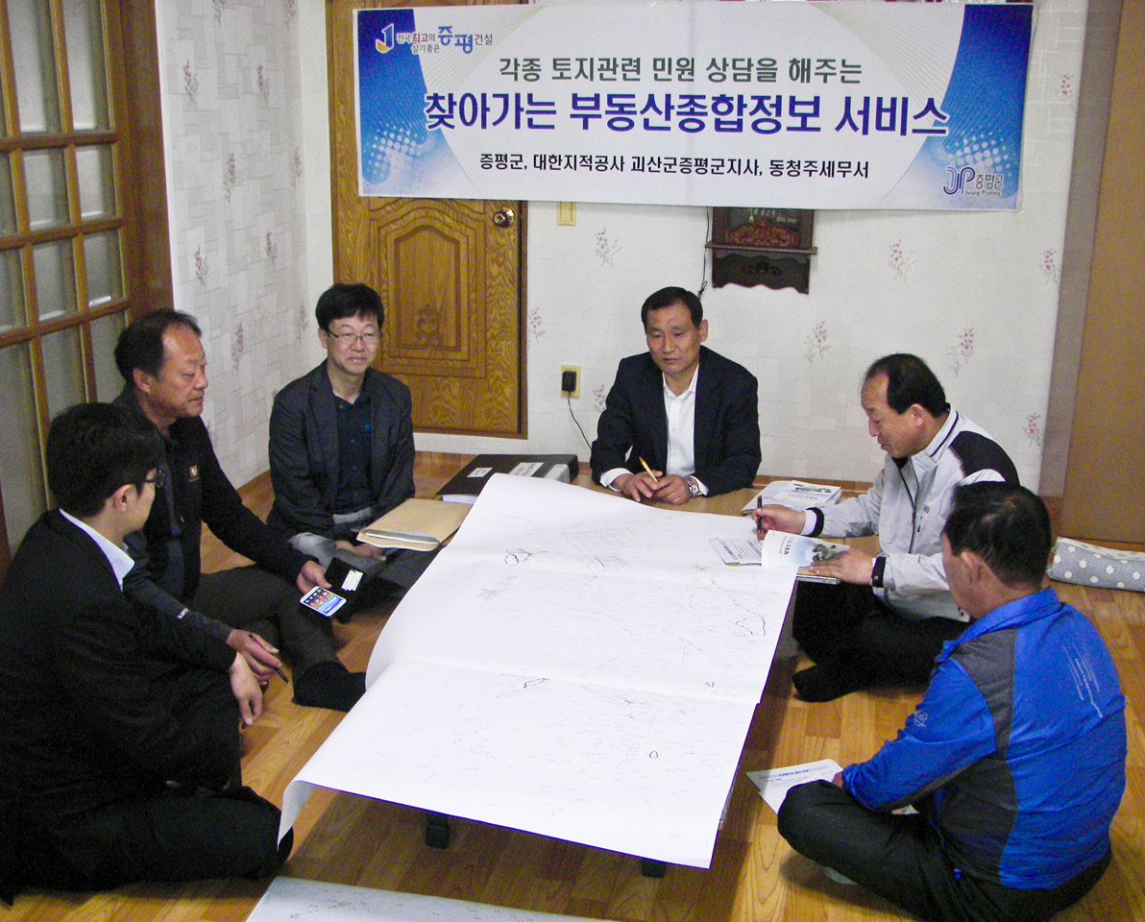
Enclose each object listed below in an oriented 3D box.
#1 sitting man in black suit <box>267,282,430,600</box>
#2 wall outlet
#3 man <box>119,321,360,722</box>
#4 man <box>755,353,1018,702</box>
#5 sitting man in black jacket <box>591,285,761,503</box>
[{"bbox_3d":[-0.607,-0.052,3.676,0.620,0.880,0.650,-4,16,-14],"label":"sitting man in black suit"},{"bbox_3d":[-0.005,-0.288,4.640,0.073,0.120,0.020,4,16,11],"label":"wall outlet"},{"bbox_3d":[-0.858,0.087,3.196,0.740,0.870,0.600,12,20,35],"label":"man"},{"bbox_3d":[0.772,0.129,3.187,0.700,0.820,0.580,-7,17,-24],"label":"man"},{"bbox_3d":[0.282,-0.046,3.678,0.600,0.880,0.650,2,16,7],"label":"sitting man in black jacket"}]

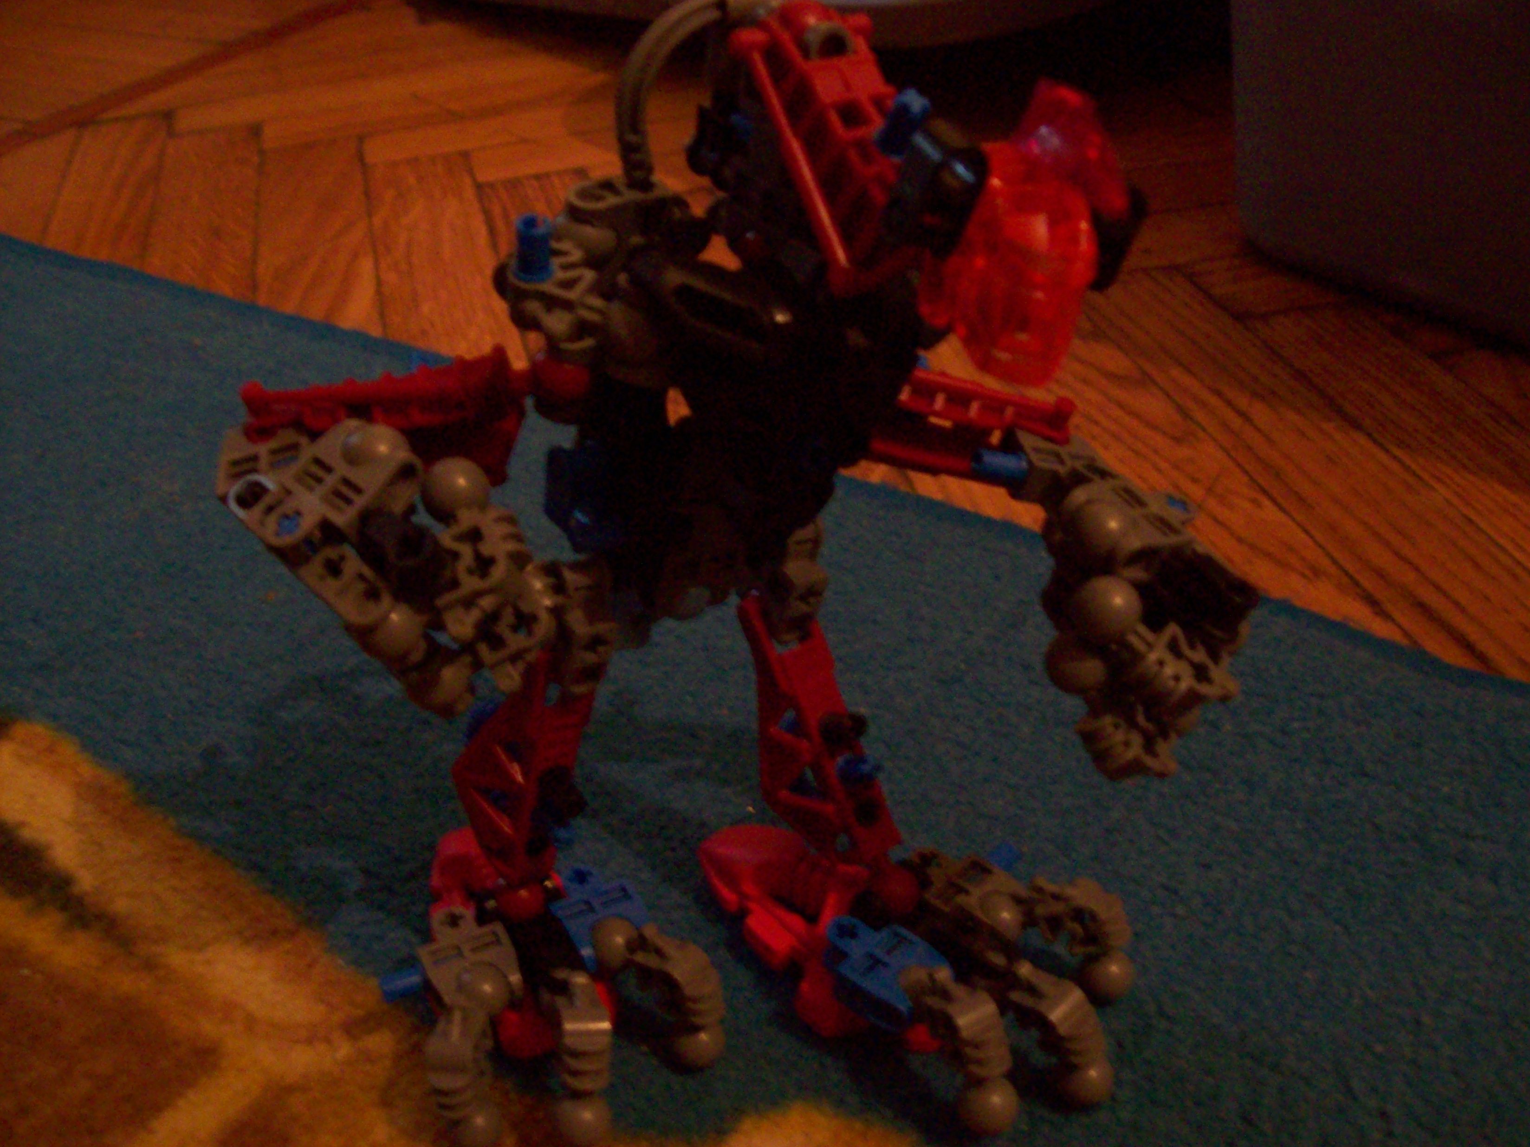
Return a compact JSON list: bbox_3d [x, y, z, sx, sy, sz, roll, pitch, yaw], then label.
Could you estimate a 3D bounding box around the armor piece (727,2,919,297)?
[{"bbox_3d":[0.010,-0.066,0.246,0.016,0.045,0.024,-31,-15,39],"label":"armor piece"}]

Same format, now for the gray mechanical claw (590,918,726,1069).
[{"bbox_3d":[-0.021,0.083,0.316,0.011,0.021,0.035,-30,42,-32],"label":"gray mechanical claw"}]

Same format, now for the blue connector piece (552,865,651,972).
[{"bbox_3d":[-0.033,0.071,0.325,0.016,0.009,0.027,-22,38,-23],"label":"blue connector piece"}]

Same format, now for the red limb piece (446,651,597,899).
[{"bbox_3d":[-0.047,0.033,0.307,0.013,0.056,0.022,-10,37,-39],"label":"red limb piece"}]

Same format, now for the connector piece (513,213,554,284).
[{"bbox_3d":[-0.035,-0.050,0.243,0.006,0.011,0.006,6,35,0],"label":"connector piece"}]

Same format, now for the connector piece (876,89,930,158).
[{"bbox_3d":[0.021,-0.068,0.240,0.006,0.010,0.006,2,35,-46],"label":"connector piece"}]

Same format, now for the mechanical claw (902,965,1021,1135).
[{"bbox_3d":[0.034,0.082,0.276,0.011,0.025,0.023,-25,40,-27],"label":"mechanical claw"}]

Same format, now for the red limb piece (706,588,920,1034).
[{"bbox_3d":[0.008,0.042,0.282,0.039,0.080,0.028,19,41,29],"label":"red limb piece"}]

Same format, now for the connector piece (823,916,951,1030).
[{"bbox_3d":[0.024,0.078,0.310,0.016,0.009,0.027,-31,42,-32],"label":"connector piece"}]

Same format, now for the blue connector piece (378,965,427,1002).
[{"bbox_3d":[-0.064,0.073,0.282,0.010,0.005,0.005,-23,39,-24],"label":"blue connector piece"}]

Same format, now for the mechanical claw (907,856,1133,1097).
[{"bbox_3d":[0.050,0.076,0.314,0.050,0.025,0.030,21,43,32],"label":"mechanical claw"}]

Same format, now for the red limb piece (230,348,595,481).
[{"bbox_3d":[-0.056,-0.024,0.262,0.057,0.021,0.011,-7,34,-20],"label":"red limb piece"}]

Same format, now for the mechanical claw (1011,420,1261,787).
[{"bbox_3d":[0.060,0.005,0.258,0.036,0.047,0.029,21,42,31],"label":"mechanical claw"}]

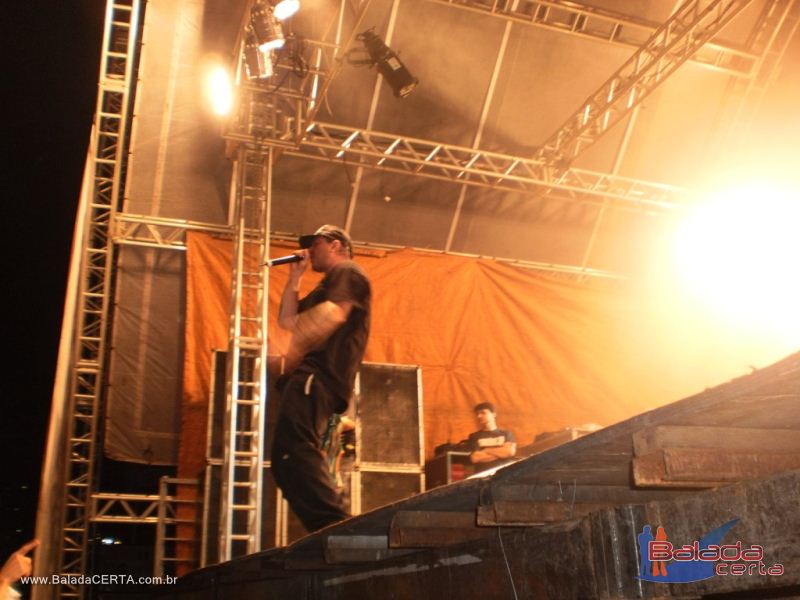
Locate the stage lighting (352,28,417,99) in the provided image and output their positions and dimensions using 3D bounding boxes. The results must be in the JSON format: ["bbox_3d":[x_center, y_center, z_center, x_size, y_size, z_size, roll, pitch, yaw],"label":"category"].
[{"bbox_3d":[-0.169,-2.138,7.612,0.360,0.660,0.300,-32,1,8],"label":"stage lighting"}]

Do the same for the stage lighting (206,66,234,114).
[{"bbox_3d":[-1.696,-1.980,7.863,0.280,0.320,0.380,13,2,-34],"label":"stage lighting"}]

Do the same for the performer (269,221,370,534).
[{"bbox_3d":[-0.404,0.399,4.232,0.500,1.730,0.520,2,-21,-10],"label":"performer"}]

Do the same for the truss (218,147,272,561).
[{"bbox_3d":[-1.443,0.470,7.873,0.300,4.210,0.310,6,-22,-19],"label":"truss"}]

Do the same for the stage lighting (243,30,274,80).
[{"bbox_3d":[-1.314,-2.271,7.726,0.260,0.420,0.270,-8,-1,17],"label":"stage lighting"}]

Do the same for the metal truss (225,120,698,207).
[{"bbox_3d":[0.950,-1.504,9.579,5.870,0.310,0.310,6,-22,-19],"label":"metal truss"}]

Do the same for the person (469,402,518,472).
[{"bbox_3d":[0.925,1.864,8.211,0.520,1.720,0.360,-7,-21,13],"label":"person"}]

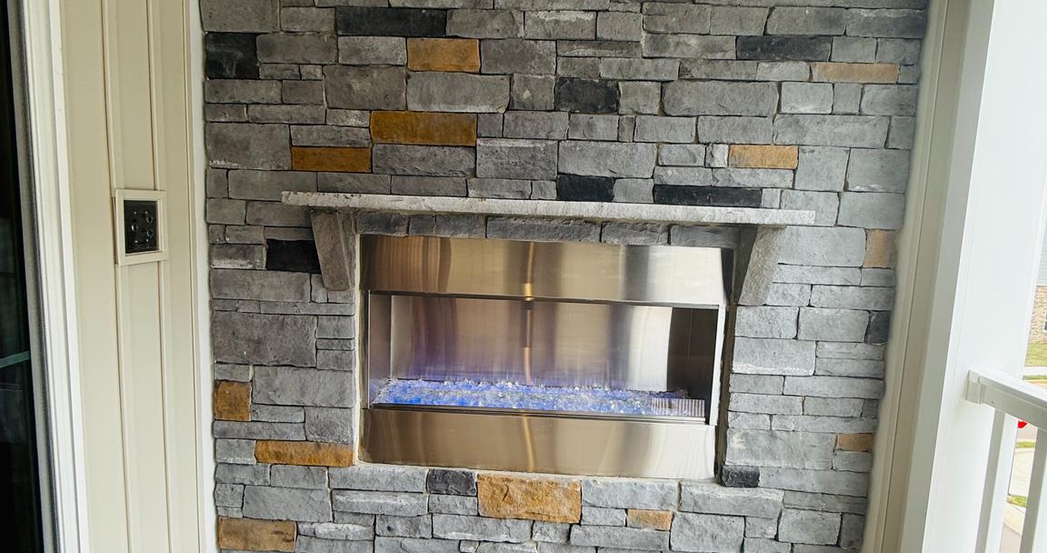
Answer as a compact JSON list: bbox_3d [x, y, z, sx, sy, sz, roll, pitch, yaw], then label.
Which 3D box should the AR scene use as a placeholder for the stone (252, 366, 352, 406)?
[{"bbox_3d":[-0.765,0.384,1.974,0.350,0.132,0.060,2,7,2],"label":"stone"}]

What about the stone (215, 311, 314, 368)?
[{"bbox_3d":[-0.878,0.211,1.953,0.356,0.179,0.070,2,7,2],"label":"stone"}]

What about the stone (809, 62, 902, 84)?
[{"bbox_3d":[1.031,-0.636,1.778,0.271,0.059,0.060,2,7,2],"label":"stone"}]

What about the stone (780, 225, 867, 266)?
[{"bbox_3d":[0.951,-0.099,1.845,0.300,0.122,0.060,2,7,2],"label":"stone"}]

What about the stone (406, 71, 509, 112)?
[{"bbox_3d":[-0.211,-0.600,1.865,0.332,0.122,0.060,2,6,2],"label":"stone"}]

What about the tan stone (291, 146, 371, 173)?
[{"bbox_3d":[-0.627,-0.385,1.878,0.264,0.079,0.070,2,7,2],"label":"tan stone"}]

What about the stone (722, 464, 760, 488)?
[{"bbox_3d":[0.746,0.686,1.968,0.127,0.080,0.060,2,7,2],"label":"stone"}]

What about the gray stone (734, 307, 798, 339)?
[{"bbox_3d":[0.803,0.151,1.881,0.202,0.101,0.060,2,7,2],"label":"gray stone"}]

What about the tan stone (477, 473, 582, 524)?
[{"bbox_3d":[0.023,0.761,1.973,0.355,0.155,0.055,2,7,2],"label":"tan stone"}]

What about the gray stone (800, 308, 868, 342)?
[{"bbox_3d":[1.029,0.158,1.904,0.223,0.101,0.060,2,6,2],"label":"gray stone"}]

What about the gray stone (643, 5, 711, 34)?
[{"bbox_3d":[0.476,-0.800,1.779,0.205,0.086,0.070,2,7,2],"label":"gray stone"}]

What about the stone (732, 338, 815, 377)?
[{"bbox_3d":[0.838,0.267,1.923,0.269,0.119,0.060,2,6,2],"label":"stone"}]

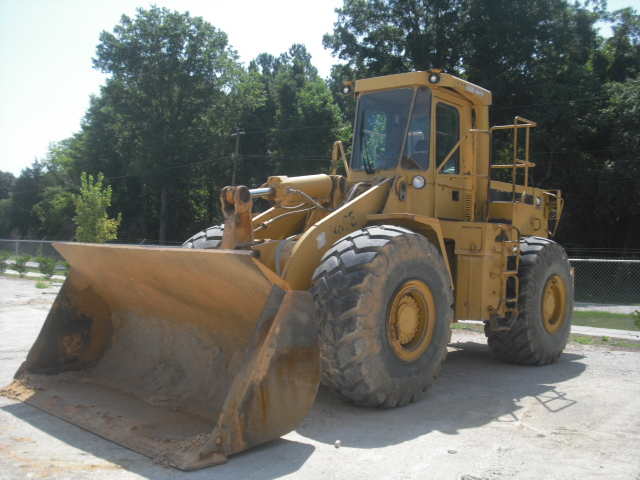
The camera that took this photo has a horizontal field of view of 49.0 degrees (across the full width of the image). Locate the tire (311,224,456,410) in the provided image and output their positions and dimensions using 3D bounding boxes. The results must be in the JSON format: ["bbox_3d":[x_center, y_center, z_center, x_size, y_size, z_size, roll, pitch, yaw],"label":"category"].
[{"bbox_3d":[0.676,0.732,6.979,0.663,1.667,1.737,2,0,42],"label":"tire"}]

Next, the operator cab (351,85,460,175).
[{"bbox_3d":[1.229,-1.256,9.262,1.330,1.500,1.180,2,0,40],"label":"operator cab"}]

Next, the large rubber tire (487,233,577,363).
[{"bbox_3d":[2.920,0.817,9.574,0.663,1.667,1.737,2,0,40],"label":"large rubber tire"}]

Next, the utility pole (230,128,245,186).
[{"bbox_3d":[-5.944,-3.040,48.000,1.300,9.200,0.400,4,-1,41],"label":"utility pole"}]

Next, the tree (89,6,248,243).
[{"bbox_3d":[-12.589,-8.874,58.000,13.200,20.600,12.000,2,0,0],"label":"tree"}]

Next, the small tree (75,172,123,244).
[{"bbox_3d":[-7.881,-0.516,25.000,1.750,3.800,1.700,2,0,0],"label":"small tree"}]

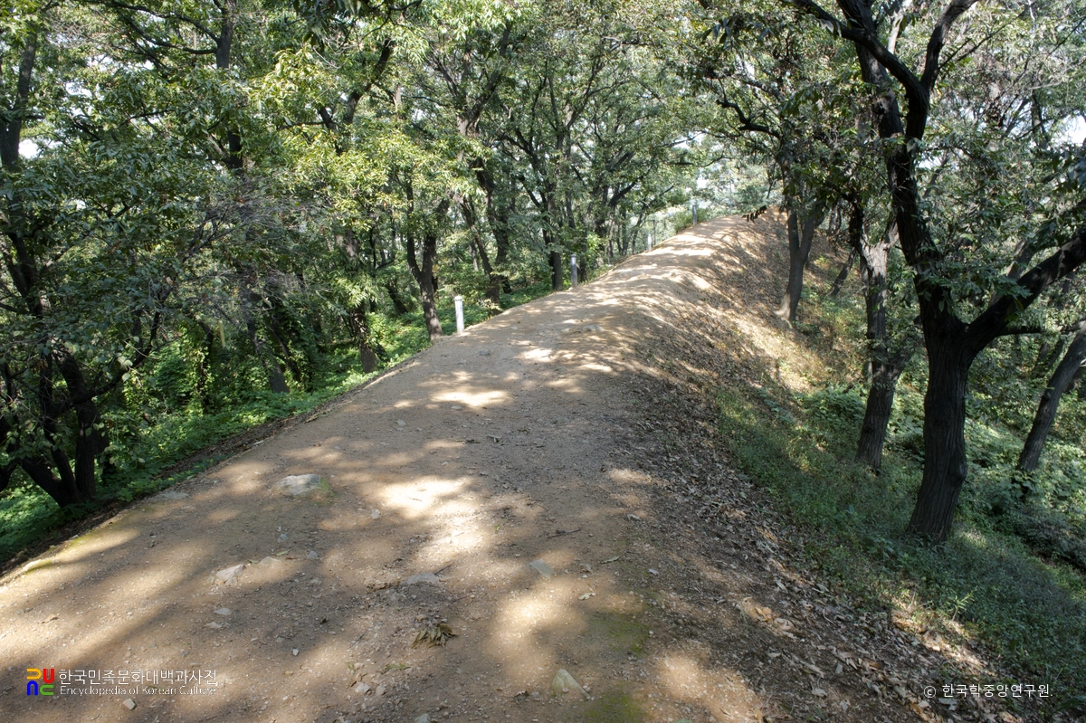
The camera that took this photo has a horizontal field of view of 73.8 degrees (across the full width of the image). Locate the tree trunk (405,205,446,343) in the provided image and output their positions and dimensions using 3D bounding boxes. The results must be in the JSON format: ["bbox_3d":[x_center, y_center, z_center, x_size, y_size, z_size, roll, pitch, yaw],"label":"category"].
[{"bbox_3d":[-2.448,-1.820,15.000,0.837,2.851,0.500,-2,4,0],"label":"tree trunk"}]

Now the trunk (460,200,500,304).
[{"bbox_3d":[-1.521,-2.670,17.500,0.934,2.583,0.550,-2,4,0],"label":"trunk"}]

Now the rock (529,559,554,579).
[{"bbox_3d":[-0.008,1.165,4.050,0.135,0.050,0.130,-2,4,0],"label":"rock"}]

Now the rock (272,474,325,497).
[{"bbox_3d":[-1.887,0.966,5.600,0.380,0.090,0.280,-2,4,0],"label":"rock"}]

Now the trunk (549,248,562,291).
[{"bbox_3d":[0.338,-2.551,20.000,0.340,1.251,0.340,-2,4,0],"label":"trunk"}]

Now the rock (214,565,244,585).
[{"bbox_3d":[-1.712,1.166,3.950,0.165,0.065,0.120,-2,4,0],"label":"rock"}]

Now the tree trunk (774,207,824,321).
[{"bbox_3d":[6.359,-2.409,18.000,1.135,2.971,0.650,-2,4,0],"label":"tree trunk"}]

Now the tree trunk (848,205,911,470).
[{"bbox_3d":[4.785,-0.348,10.300,0.875,3.761,0.600,-2,4,0],"label":"tree trunk"}]

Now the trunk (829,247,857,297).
[{"bbox_3d":[8.914,-2.635,21.500,0.782,1.452,0.420,-2,4,0],"label":"trunk"}]

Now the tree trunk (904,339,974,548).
[{"bbox_3d":[3.994,0.794,7.300,0.655,2.045,0.500,-2,4,0],"label":"tree trunk"}]

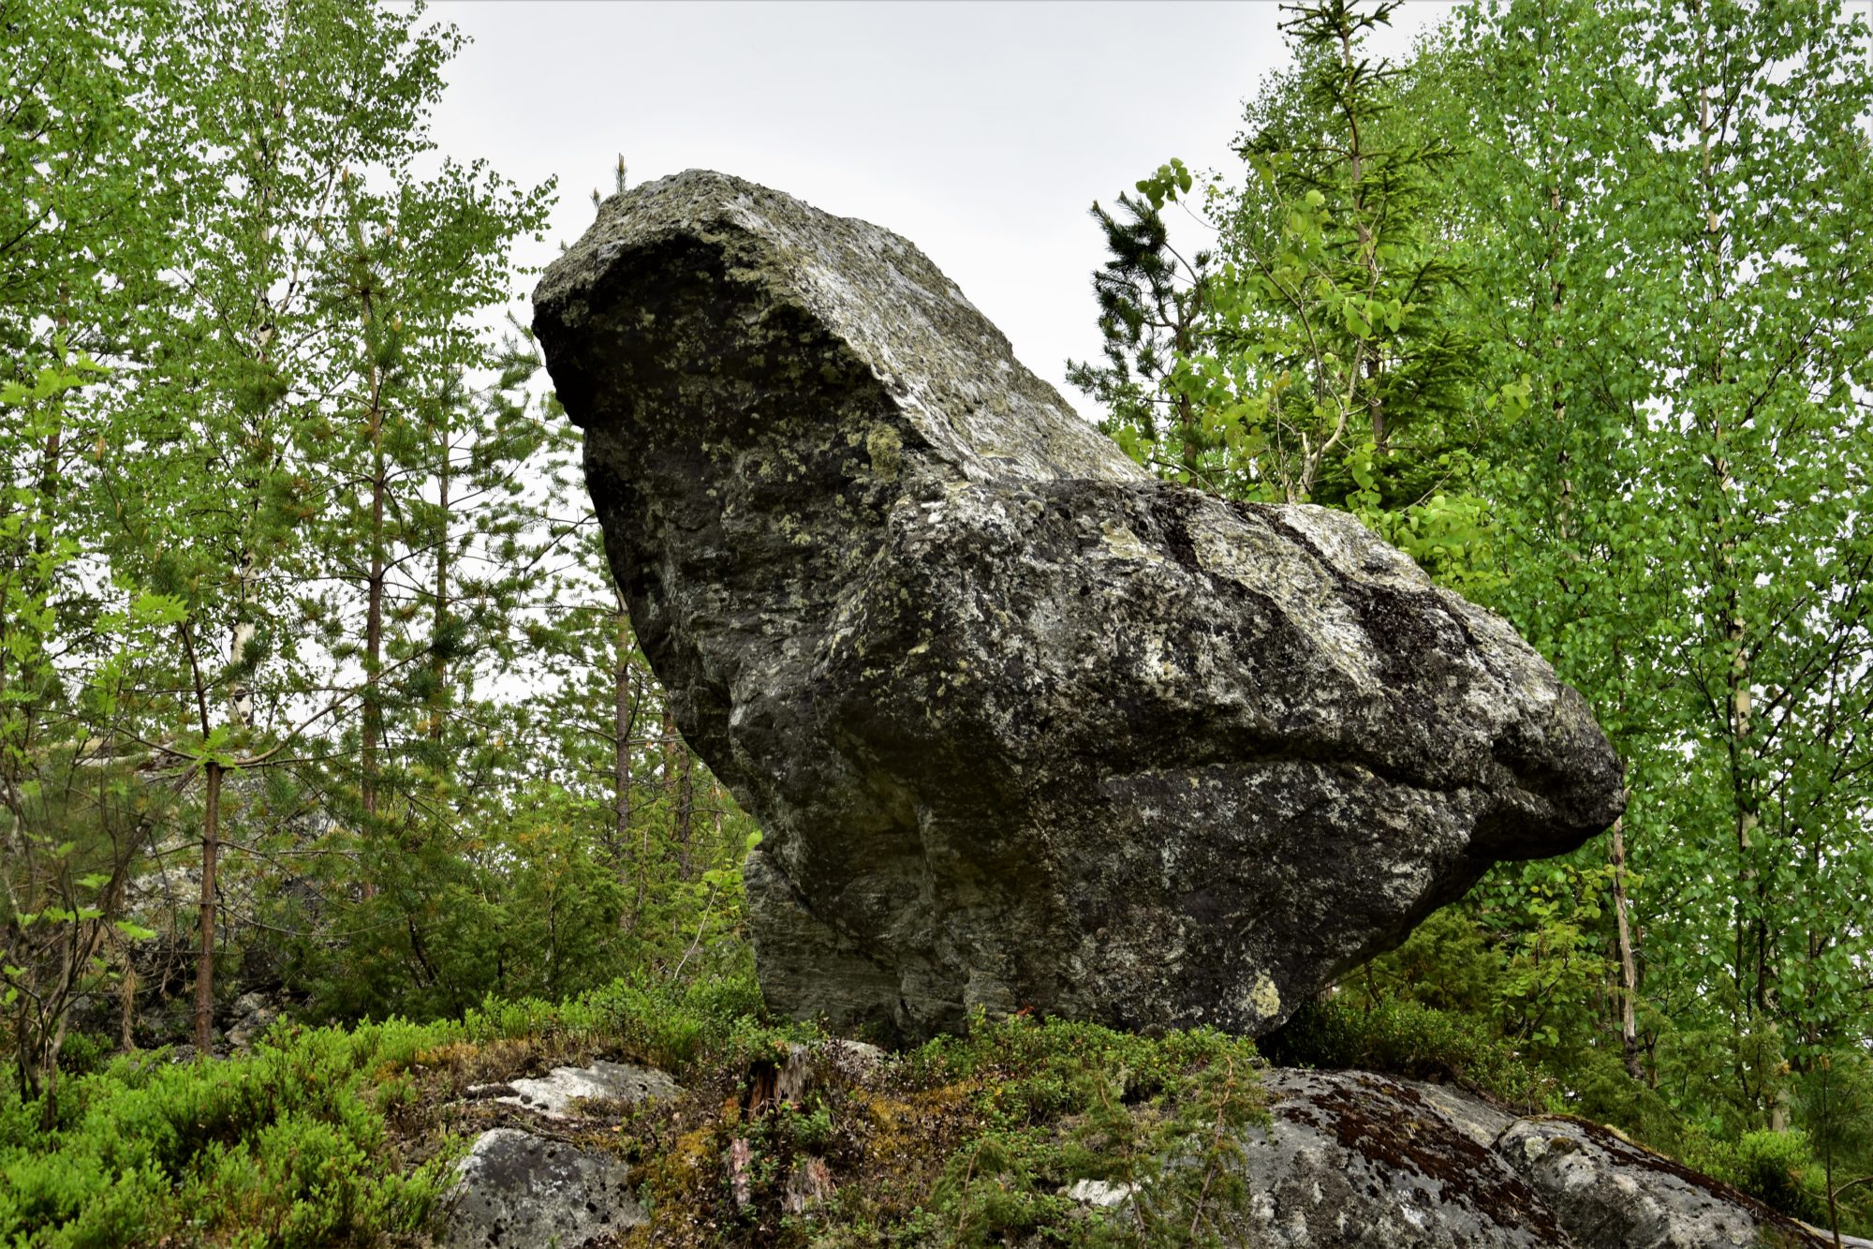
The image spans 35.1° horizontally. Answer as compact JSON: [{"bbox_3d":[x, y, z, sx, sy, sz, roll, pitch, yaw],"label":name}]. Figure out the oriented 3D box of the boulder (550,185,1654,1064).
[{"bbox_3d":[0.414,-0.042,8.600,3.050,2.500,2.300,2,-9,-12],"label":"boulder"}]

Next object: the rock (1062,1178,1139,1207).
[{"bbox_3d":[0.394,1.363,7.100,0.185,0.075,0.130,0,-8,0],"label":"rock"}]

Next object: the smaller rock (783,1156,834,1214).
[{"bbox_3d":[-0.307,1.342,7.100,0.120,0.140,0.100,0,-8,0],"label":"smaller rock"}]

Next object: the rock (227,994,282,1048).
[{"bbox_3d":[-2.532,1.472,11.000,0.210,0.200,0.180,0,-8,0],"label":"rock"}]

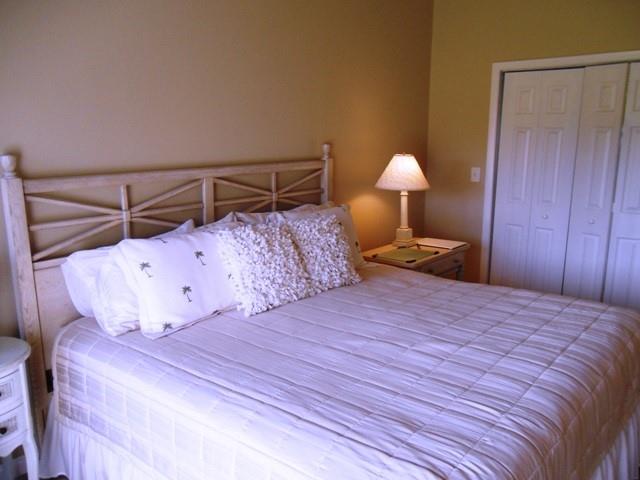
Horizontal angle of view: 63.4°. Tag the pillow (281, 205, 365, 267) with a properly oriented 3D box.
[{"bbox_3d":[0.028,0.013,3.125,0.170,0.450,0.640,-19,-4,42],"label":"pillow"}]

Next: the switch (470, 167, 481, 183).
[{"bbox_3d":[1.304,-0.549,4.344,0.075,0.120,0.012,10,15,40],"label":"switch"}]

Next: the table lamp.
[{"bbox_3d":[0.650,-0.310,3.947,0.420,0.700,0.420,0,12,0],"label":"table lamp"}]

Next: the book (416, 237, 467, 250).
[{"bbox_3d":[0.938,0.018,4.050,0.320,0.015,0.250,10,15,40],"label":"book"}]

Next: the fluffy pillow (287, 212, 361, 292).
[{"bbox_3d":[0.015,0.069,2.904,0.160,0.430,0.450,-29,-10,41],"label":"fluffy pillow"}]

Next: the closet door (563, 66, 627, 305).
[{"bbox_3d":[2.019,-0.237,3.839,0.290,2.010,0.035,10,15,40],"label":"closet door"}]

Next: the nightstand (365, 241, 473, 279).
[{"bbox_3d":[0.718,0.426,3.905,0.480,0.725,0.860,10,15,40],"label":"nightstand"}]

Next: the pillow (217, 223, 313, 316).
[{"bbox_3d":[-0.295,0.127,2.630,0.440,0.430,0.160,-13,-13,-47],"label":"pillow"}]

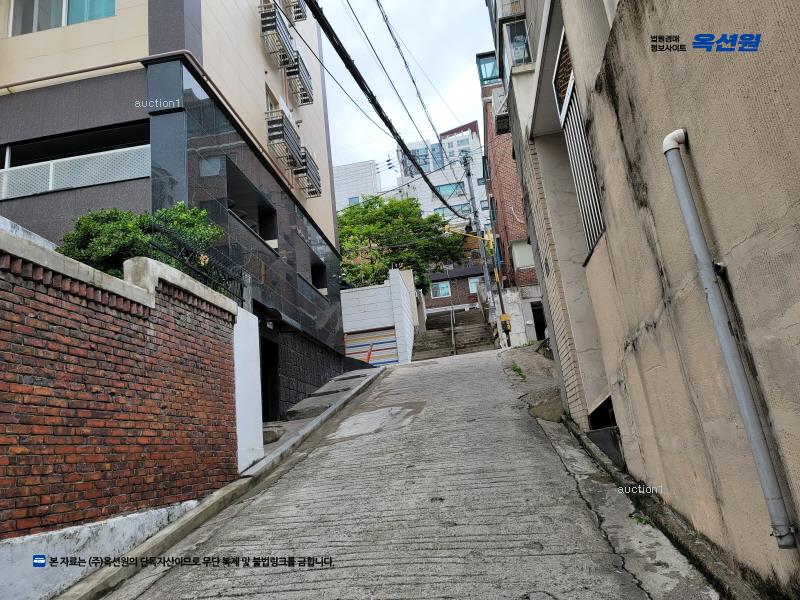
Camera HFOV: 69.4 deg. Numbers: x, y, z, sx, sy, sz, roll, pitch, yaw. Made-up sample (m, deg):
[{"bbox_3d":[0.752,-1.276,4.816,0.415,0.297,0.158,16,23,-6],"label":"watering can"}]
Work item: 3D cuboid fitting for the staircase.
[{"bbox_3d":[2.178,1.271,23.379,2.950,3.100,6.200,-9,-16,7],"label":"staircase"}]

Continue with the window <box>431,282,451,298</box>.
[{"bbox_3d":[2.182,-0.485,31.162,1.040,0.860,0.120,-9,-16,7],"label":"window"}]

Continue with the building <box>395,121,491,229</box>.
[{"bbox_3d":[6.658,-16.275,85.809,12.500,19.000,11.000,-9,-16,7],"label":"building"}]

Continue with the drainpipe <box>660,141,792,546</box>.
[{"bbox_3d":[1.541,0.100,2.753,0.125,2.020,0.080,-9,-16,7],"label":"drainpipe"}]

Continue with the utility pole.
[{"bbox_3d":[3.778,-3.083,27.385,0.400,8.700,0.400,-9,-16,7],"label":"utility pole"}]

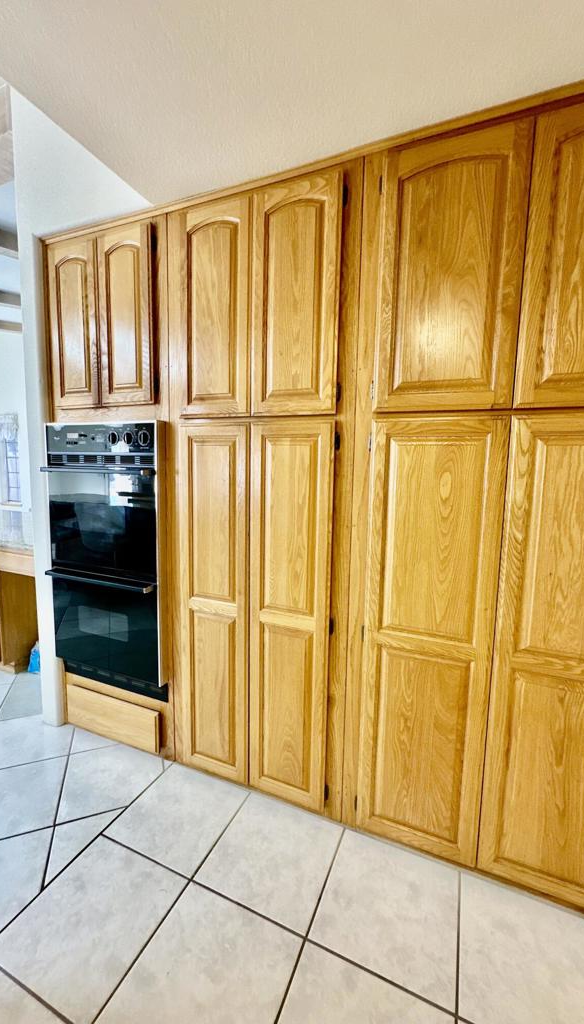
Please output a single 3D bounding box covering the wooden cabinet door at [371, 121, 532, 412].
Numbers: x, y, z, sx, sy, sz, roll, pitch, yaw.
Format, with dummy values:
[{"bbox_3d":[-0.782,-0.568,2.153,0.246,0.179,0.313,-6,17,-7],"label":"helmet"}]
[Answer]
[{"bbox_3d":[0.479,-0.721,1.284,0.421,0.792,0.025,4,7,23],"label":"wooden cabinet door"}]

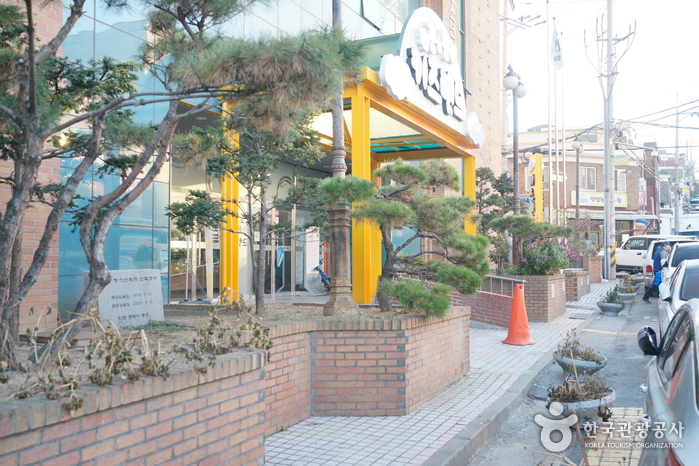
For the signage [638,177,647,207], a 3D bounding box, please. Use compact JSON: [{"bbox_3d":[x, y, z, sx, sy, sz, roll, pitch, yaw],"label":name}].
[{"bbox_3d":[15.107,-2.112,35.000,0.450,1.450,0.180,-1,-3,14],"label":"signage"}]

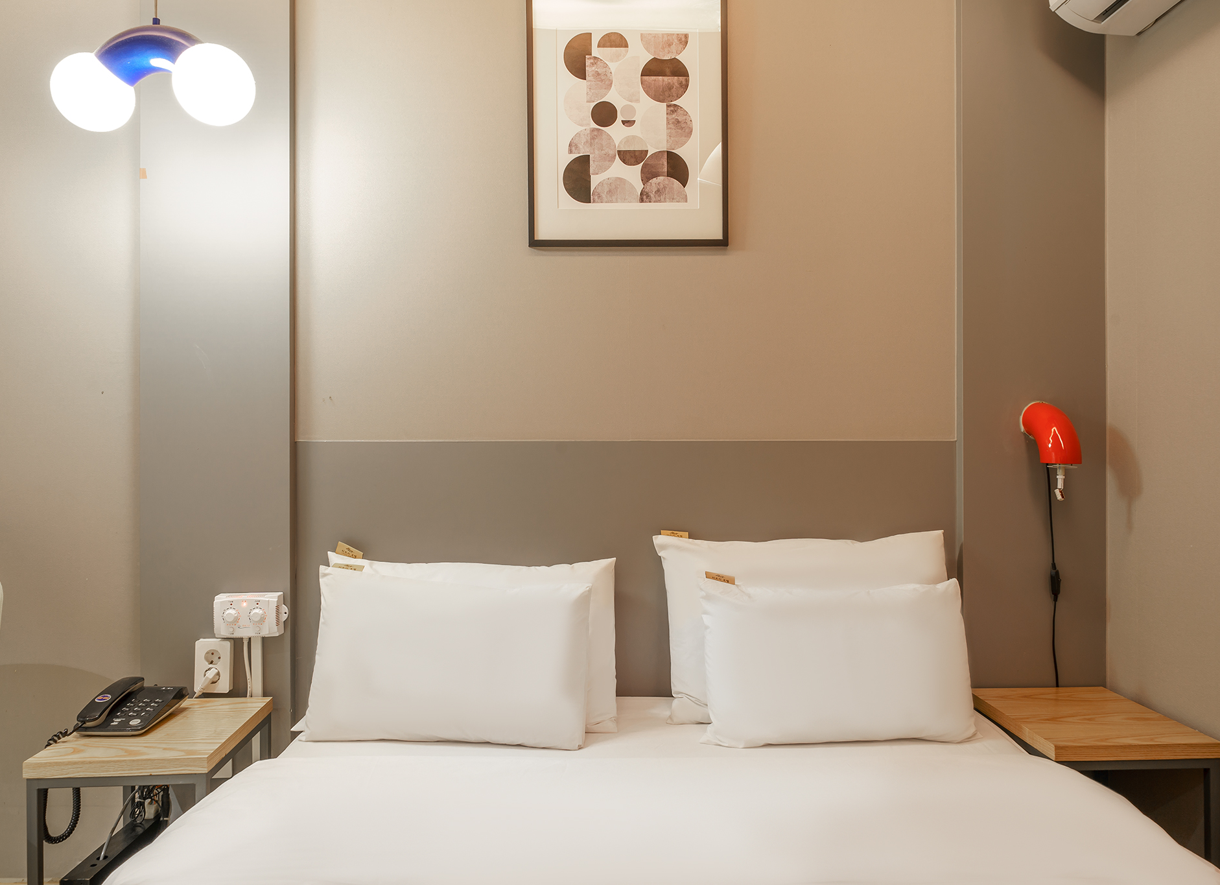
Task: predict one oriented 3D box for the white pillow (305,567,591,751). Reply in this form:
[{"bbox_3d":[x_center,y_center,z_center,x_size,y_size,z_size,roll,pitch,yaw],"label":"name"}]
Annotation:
[{"bbox_3d":[-0.342,0.448,1.857,0.595,0.370,0.140,0,-24,4],"label":"white pillow"}]

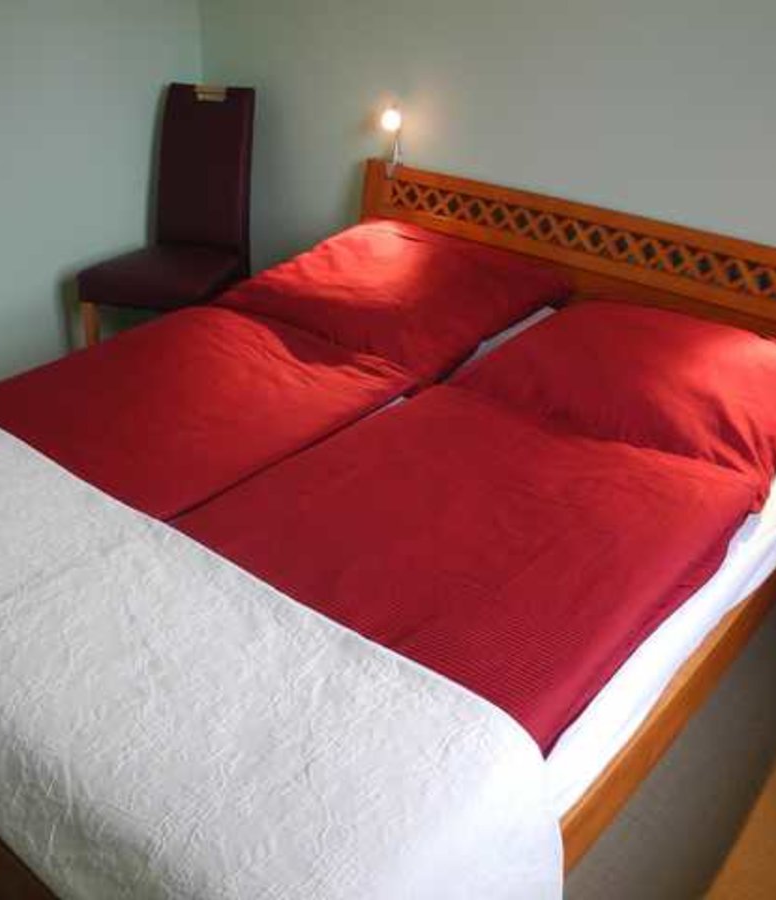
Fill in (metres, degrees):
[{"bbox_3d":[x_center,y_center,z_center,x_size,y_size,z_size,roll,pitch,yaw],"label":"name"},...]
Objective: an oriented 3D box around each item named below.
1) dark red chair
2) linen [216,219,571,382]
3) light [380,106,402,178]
[{"bbox_3d":[-0.749,-0.723,3.456,0.450,1.010,0.560,10,32,16],"label":"dark red chair"},{"bbox_3d":[0.007,-0.462,2.762,0.780,0.160,0.710,24,38,34],"label":"linen"},{"bbox_3d":[0.004,-0.958,3.061,0.060,0.220,0.090,24,38,34],"label":"light"}]

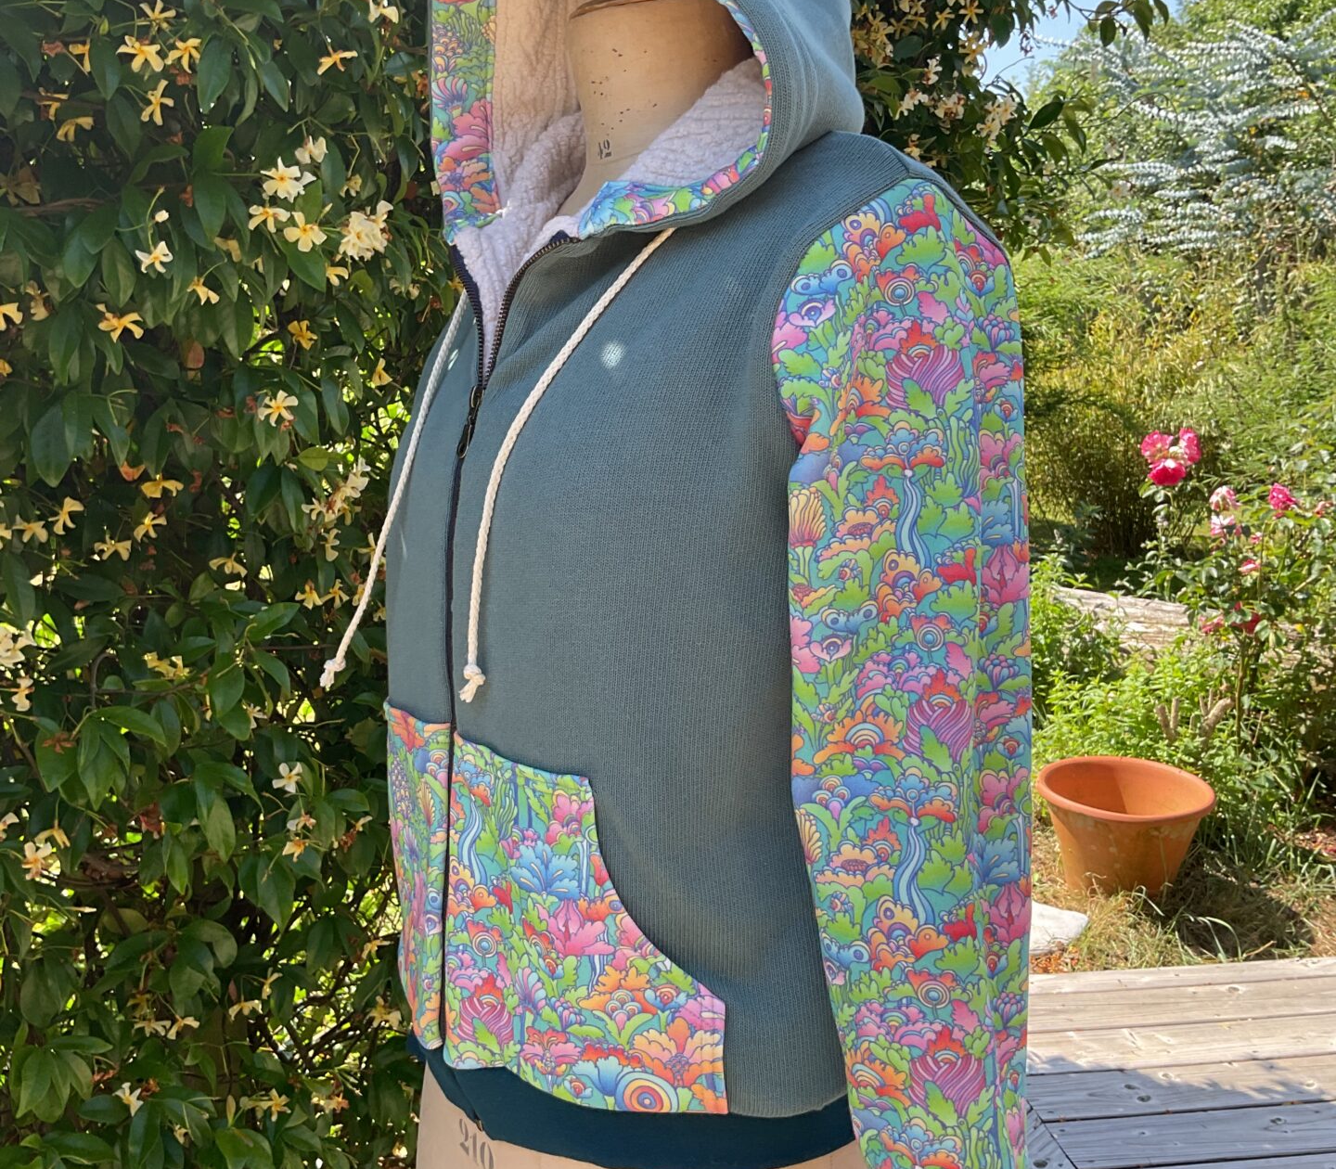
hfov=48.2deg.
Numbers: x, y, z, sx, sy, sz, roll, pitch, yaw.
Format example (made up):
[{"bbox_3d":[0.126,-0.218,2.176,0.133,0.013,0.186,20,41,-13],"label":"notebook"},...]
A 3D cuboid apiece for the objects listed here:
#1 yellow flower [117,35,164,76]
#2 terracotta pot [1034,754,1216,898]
[{"bbox_3d":[-0.395,-0.396,1.119,0.033,0.026,0.019,-3,10,-18],"label":"yellow flower"},{"bbox_3d":[1.084,0.608,3.576,0.400,0.260,0.400,0,12,0],"label":"terracotta pot"}]

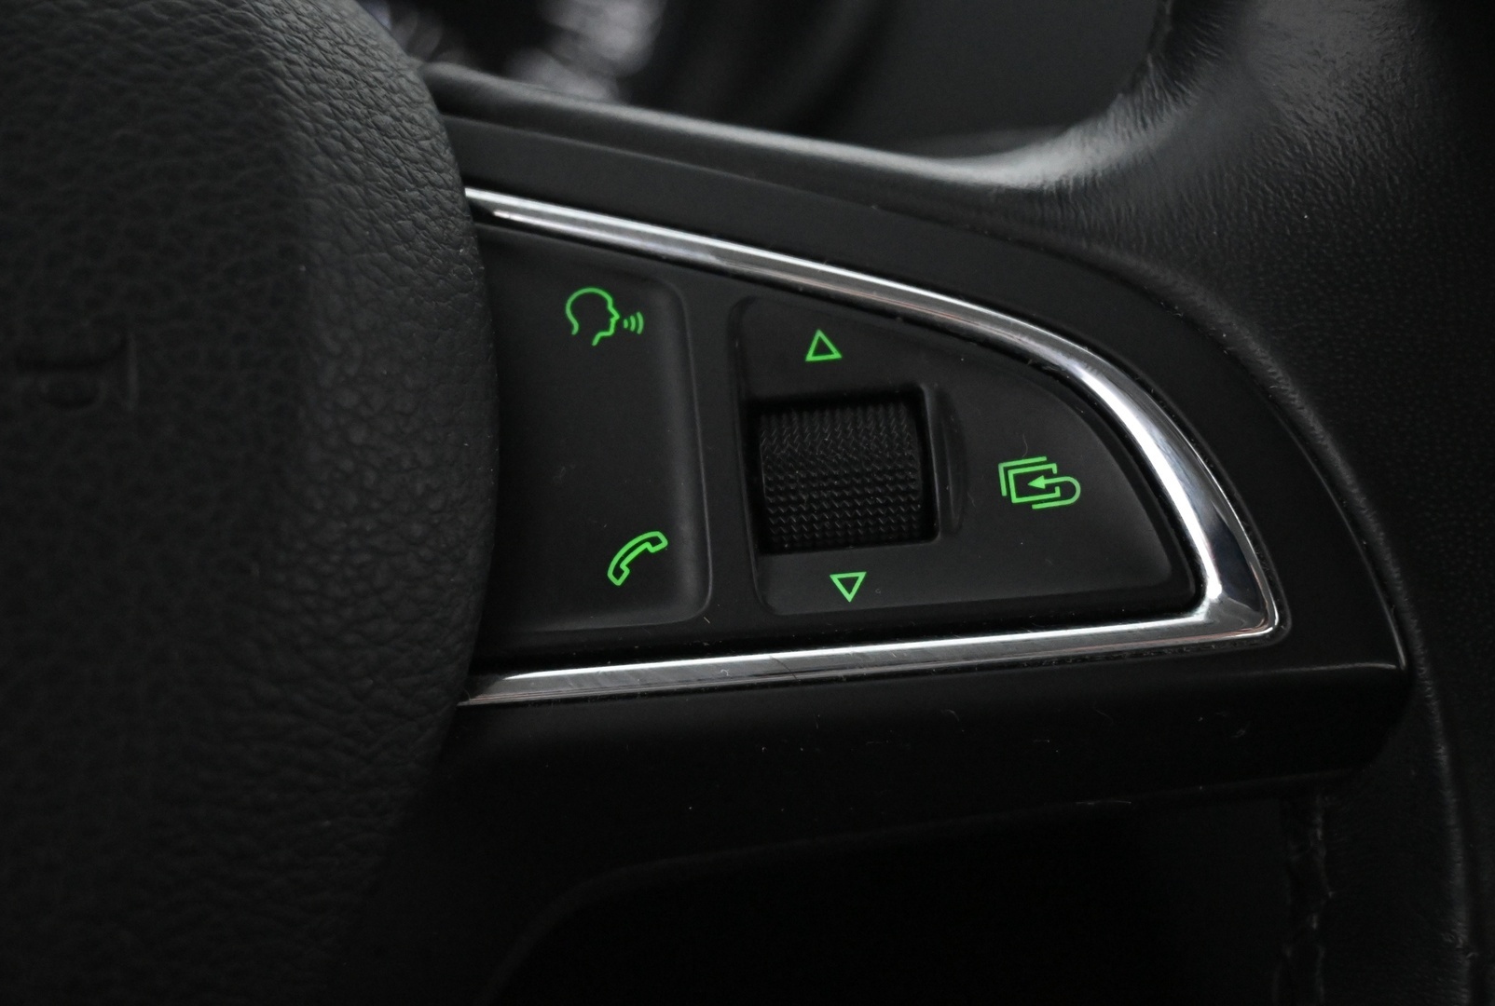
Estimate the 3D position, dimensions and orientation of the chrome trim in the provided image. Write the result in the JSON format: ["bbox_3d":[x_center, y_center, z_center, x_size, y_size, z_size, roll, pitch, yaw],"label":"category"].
[{"bbox_3d":[0.007,-0.007,0.207,0.076,0.047,0.010,-5,-7,-1],"label":"chrome trim"}]

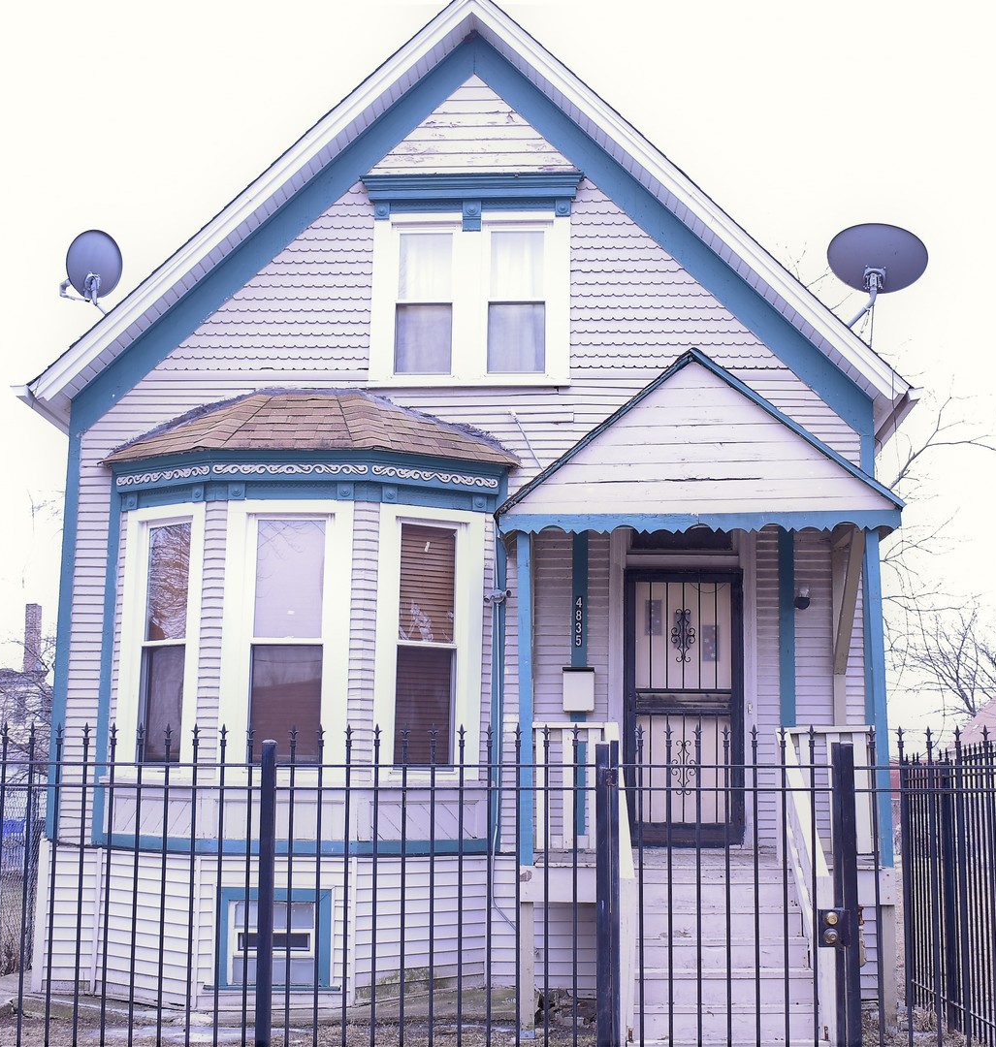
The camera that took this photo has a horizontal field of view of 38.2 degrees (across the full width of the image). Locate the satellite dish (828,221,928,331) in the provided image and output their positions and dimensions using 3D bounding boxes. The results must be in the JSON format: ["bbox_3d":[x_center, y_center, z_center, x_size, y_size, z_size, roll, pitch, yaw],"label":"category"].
[{"bbox_3d":[3.121,-2.022,11.834,0.820,0.820,0.550,-3,-9,21],"label":"satellite dish"}]

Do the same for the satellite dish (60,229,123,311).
[{"bbox_3d":[-3.497,-2.165,12.362,0.520,0.660,0.500,6,-10,-33],"label":"satellite dish"}]

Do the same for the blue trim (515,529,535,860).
[{"bbox_3d":[0.188,1.173,9.772,0.088,2.232,0.088,-1,-9,4],"label":"blue trim"}]

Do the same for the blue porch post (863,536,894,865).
[{"bbox_3d":[2.541,1.156,9.595,0.088,2.199,0.088,-1,-9,4],"label":"blue porch post"}]

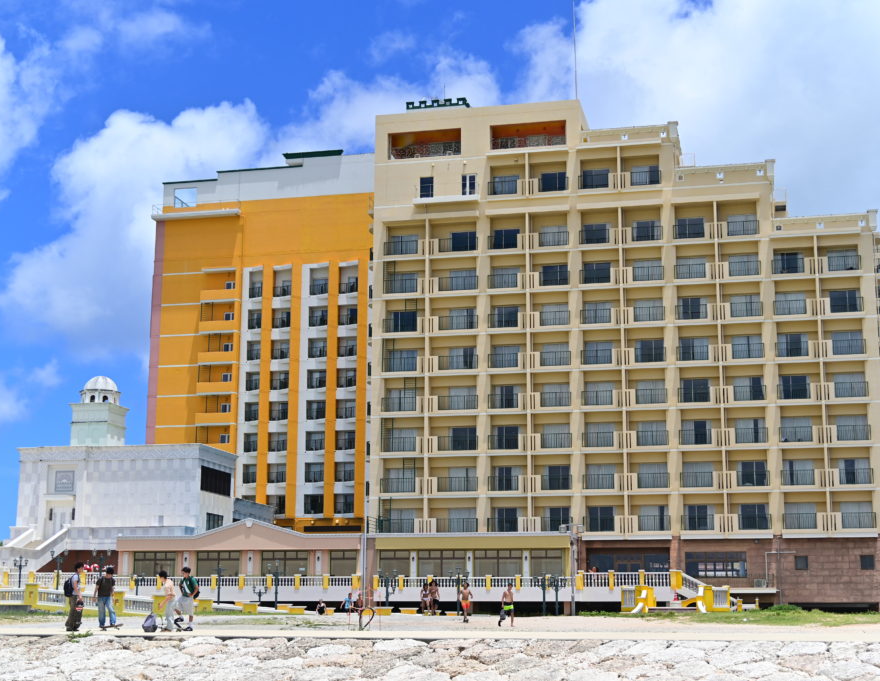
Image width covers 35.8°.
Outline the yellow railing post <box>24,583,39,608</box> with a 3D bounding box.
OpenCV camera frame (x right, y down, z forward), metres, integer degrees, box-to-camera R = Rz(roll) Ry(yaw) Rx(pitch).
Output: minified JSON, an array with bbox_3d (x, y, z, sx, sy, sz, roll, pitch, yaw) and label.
[{"bbox_3d":[-19.447,12.168,65.101,0.560,1.032,0.560,-2,-12,13],"label":"yellow railing post"}]

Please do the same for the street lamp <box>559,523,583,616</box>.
[{"bbox_3d":[7.979,13.990,82.554,1.500,5.670,0.600,-1,-11,6],"label":"street lamp"}]

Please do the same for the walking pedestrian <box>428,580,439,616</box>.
[{"bbox_3d":[-0.274,11.636,61.500,0.500,1.582,0.420,0,-12,0],"label":"walking pedestrian"}]

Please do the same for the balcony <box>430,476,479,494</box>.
[{"bbox_3d":[1.114,10.897,101.620,3.750,1.300,1.400,-2,-12,13],"label":"balcony"}]

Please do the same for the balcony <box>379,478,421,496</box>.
[{"bbox_3d":[-2.985,11.307,104.153,3.200,1.402,1.300,-2,-12,13],"label":"balcony"}]

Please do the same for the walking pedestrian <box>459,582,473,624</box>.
[{"bbox_3d":[1.067,10.945,57.000,0.600,1.642,0.400,-2,-12,12],"label":"walking pedestrian"}]

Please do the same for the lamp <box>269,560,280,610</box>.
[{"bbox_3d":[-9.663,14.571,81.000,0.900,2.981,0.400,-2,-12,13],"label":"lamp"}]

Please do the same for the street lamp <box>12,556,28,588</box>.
[{"bbox_3d":[-26.143,15.049,85.304,1.000,3.111,0.600,-2,-12,13],"label":"street lamp"}]

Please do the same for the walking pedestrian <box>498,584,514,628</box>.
[{"bbox_3d":[2.460,9.736,50.152,0.480,1.559,0.500,7,-13,-29],"label":"walking pedestrian"}]

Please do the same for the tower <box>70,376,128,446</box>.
[{"bbox_3d":[-28.652,6.058,115.500,3.600,6.203,3.600,-2,-12,13],"label":"tower"}]

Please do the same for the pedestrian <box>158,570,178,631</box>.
[{"bbox_3d":[-7.034,6.782,35.500,0.540,1.547,0.500,2,-12,-6],"label":"pedestrian"}]

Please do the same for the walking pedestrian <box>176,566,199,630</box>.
[{"bbox_3d":[-6.733,6.925,36.565,0.520,1.686,0.520,11,-15,-42],"label":"walking pedestrian"}]

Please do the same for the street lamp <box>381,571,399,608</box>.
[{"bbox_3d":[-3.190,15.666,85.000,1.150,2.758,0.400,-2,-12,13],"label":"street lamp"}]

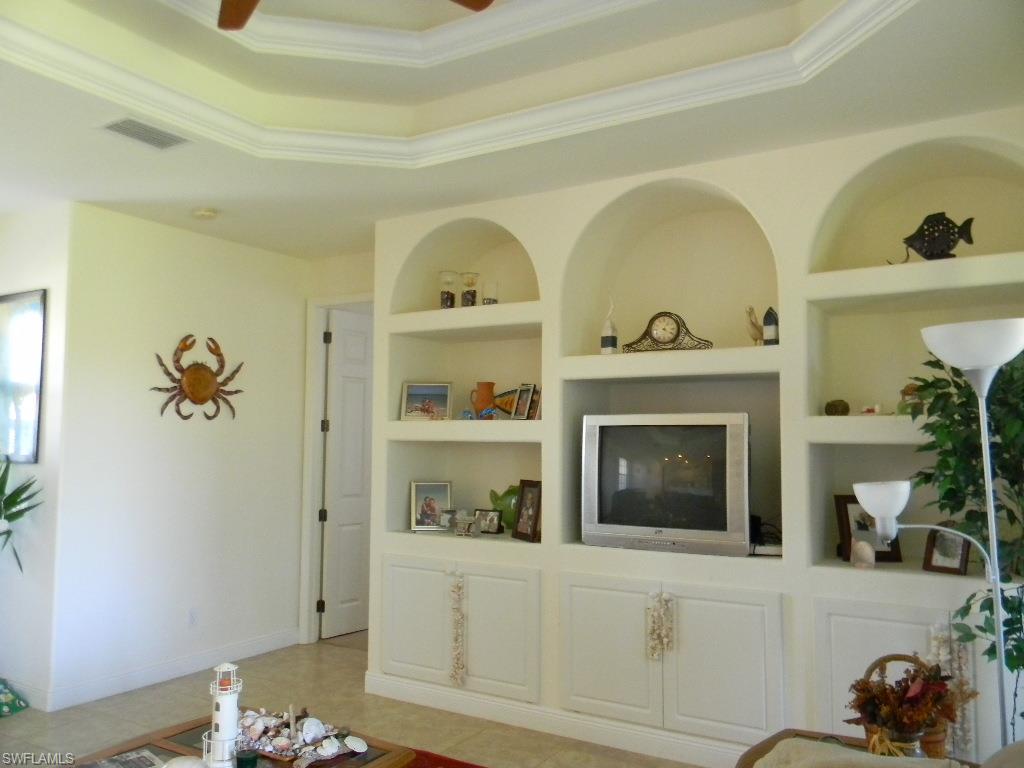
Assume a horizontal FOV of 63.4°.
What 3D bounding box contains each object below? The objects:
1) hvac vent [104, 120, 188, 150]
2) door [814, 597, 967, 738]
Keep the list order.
[{"bbox_3d":[-1.617,-1.094,3.668,0.219,0.018,0.327,-2,-5,31],"label":"hvac vent"},{"bbox_3d":[1.544,1.267,3.458,0.523,0.680,0.025,-2,-5,31],"label":"door"}]

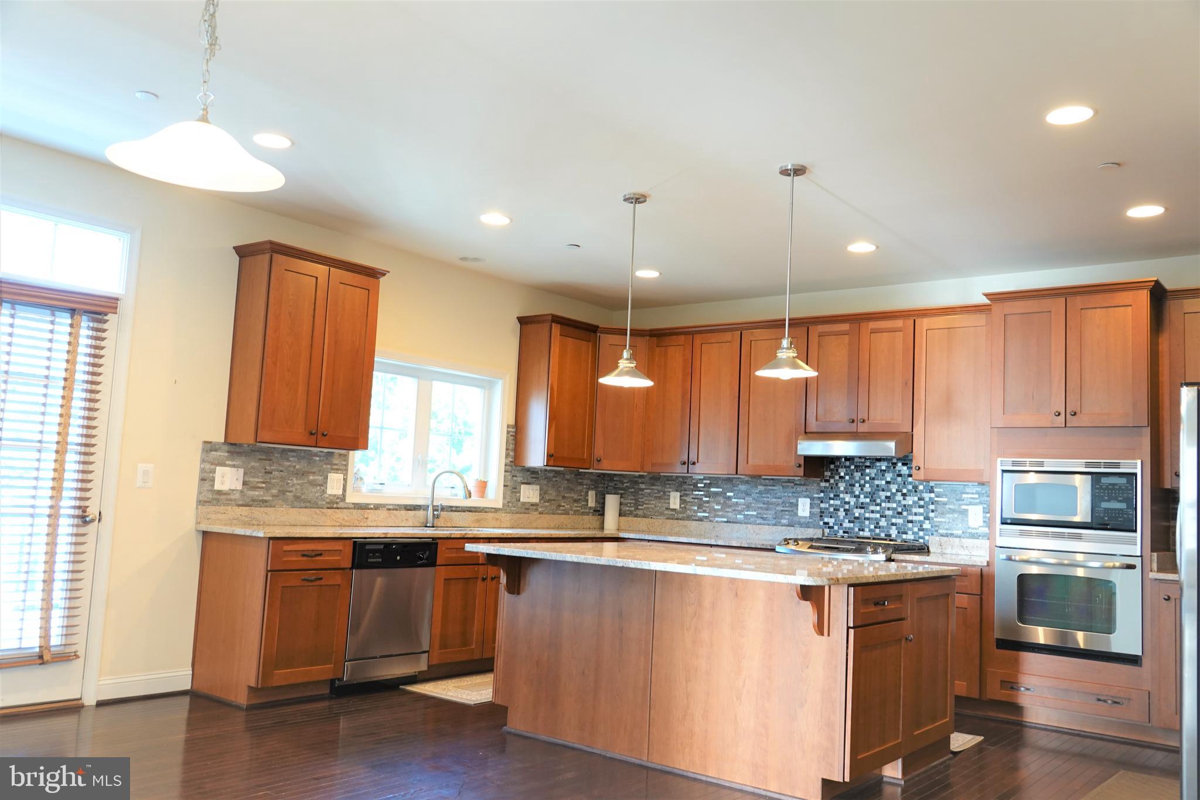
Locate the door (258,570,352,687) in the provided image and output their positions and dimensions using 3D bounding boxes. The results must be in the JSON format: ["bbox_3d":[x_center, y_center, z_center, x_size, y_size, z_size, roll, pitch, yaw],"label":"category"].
[{"bbox_3d":[-1.581,1.219,5.198,0.025,0.591,0.527,-1,-7,38],"label":"door"}]

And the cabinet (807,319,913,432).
[{"bbox_3d":[1.871,-0.143,6.731,0.759,0.770,0.317,-2,-7,39],"label":"cabinet"}]

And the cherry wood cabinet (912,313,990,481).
[{"bbox_3d":[2.381,-0.005,6.304,0.564,1.079,0.317,-2,-7,39],"label":"cherry wood cabinet"}]

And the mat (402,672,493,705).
[{"bbox_3d":[-0.588,1.719,5.859,0.609,0.012,1.092,-2,-7,39],"label":"mat"}]

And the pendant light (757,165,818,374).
[{"bbox_3d":[0.881,-0.593,4.464,0.283,1.000,0.283,-2,-7,39],"label":"pendant light"}]

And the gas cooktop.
[{"bbox_3d":[1.681,0.990,6.449,0.759,0.096,0.698,-2,-7,39],"label":"gas cooktop"}]

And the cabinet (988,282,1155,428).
[{"bbox_3d":[2.843,-0.211,5.752,0.906,0.803,0.643,-2,-7,39],"label":"cabinet"}]

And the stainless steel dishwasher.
[{"bbox_3d":[-1.417,1.220,5.723,0.596,0.820,0.614,-2,-7,39],"label":"stainless steel dishwasher"}]

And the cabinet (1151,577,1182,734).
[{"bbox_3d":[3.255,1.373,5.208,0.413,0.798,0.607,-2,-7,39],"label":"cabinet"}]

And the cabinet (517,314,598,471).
[{"bbox_3d":[-0.321,-0.035,7.406,0.364,1.103,0.577,-2,-7,39],"label":"cabinet"}]

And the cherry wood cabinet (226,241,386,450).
[{"bbox_3d":[-1.707,-0.274,5.671,0.368,1.107,0.832,-2,-7,39],"label":"cherry wood cabinet"}]

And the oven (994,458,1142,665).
[{"bbox_3d":[2.779,0.913,5.628,0.753,1.103,0.594,-2,-7,39],"label":"oven"}]

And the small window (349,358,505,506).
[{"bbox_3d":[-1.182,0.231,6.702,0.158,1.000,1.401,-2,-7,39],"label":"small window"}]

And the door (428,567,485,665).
[{"bbox_3d":[-0.890,1.337,6.079,0.025,0.591,0.452,-1,-7,38],"label":"door"}]

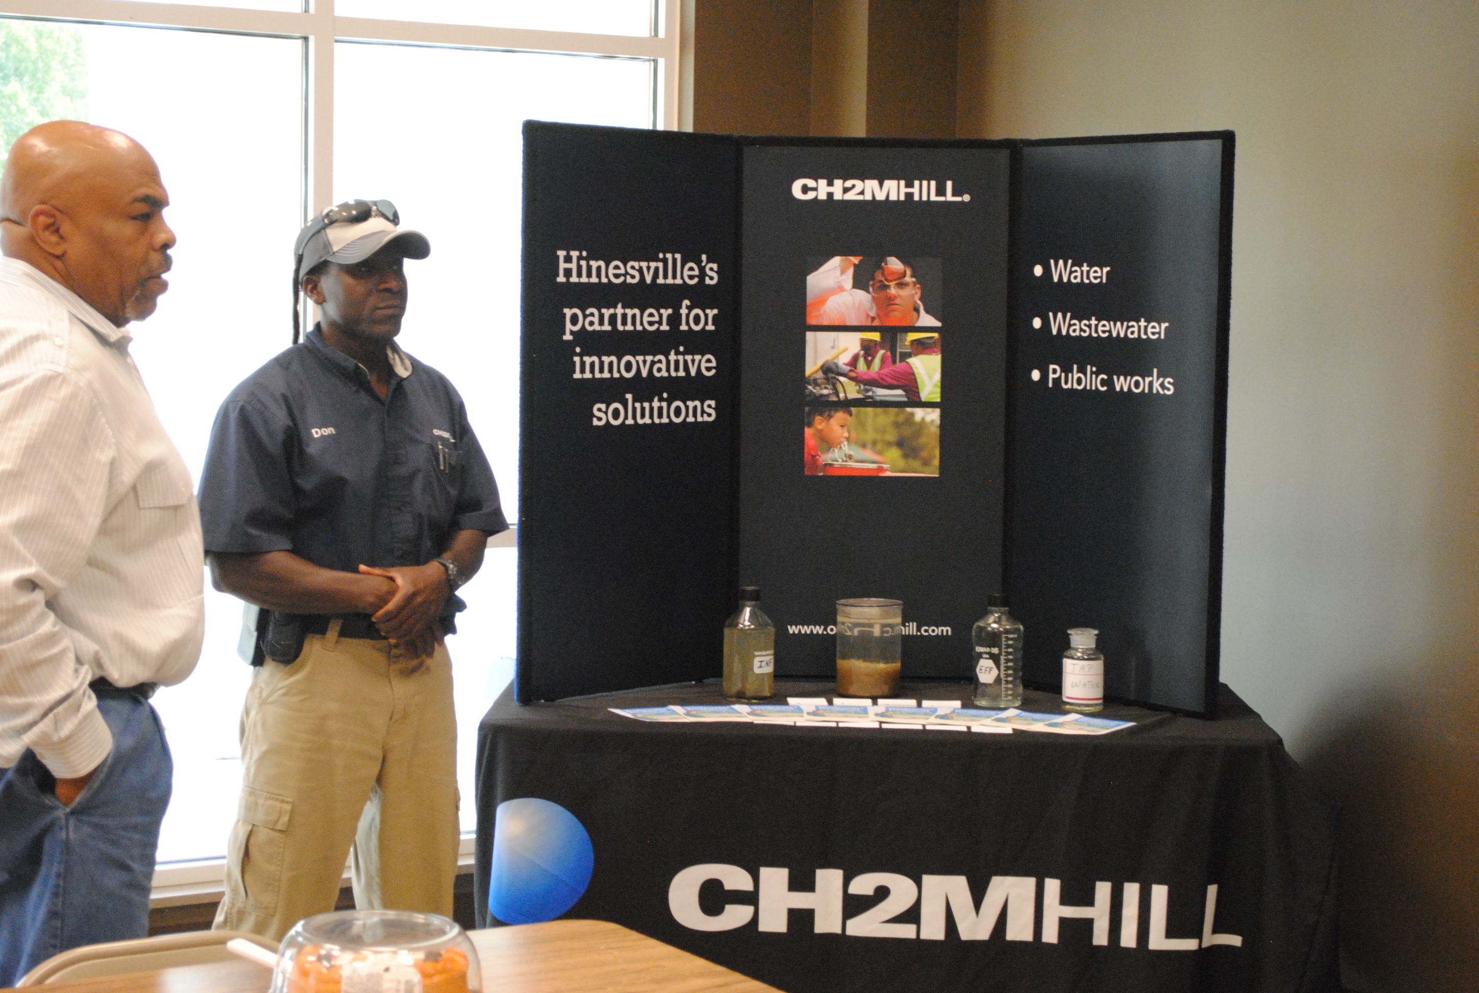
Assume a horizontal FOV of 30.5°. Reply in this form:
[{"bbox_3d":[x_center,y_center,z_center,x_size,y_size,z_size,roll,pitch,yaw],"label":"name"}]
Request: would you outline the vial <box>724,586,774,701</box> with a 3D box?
[{"bbox_3d":[0.021,0.305,5.662,0.104,0.231,0.104,1,4,0],"label":"vial"}]

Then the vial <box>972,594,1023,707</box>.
[{"bbox_3d":[0.537,0.317,5.640,0.106,0.228,0.106,1,4,0],"label":"vial"}]

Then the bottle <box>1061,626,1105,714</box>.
[{"bbox_3d":[0.707,0.356,5.588,0.085,0.164,0.085,1,4,0],"label":"bottle"}]

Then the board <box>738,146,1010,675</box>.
[{"bbox_3d":[0.288,-0.186,5.913,0.603,1.180,0.030,1,4,4],"label":"board"}]

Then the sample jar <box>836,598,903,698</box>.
[{"bbox_3d":[0.276,0.320,5.760,0.142,0.194,0.142,1,4,0],"label":"sample jar"}]

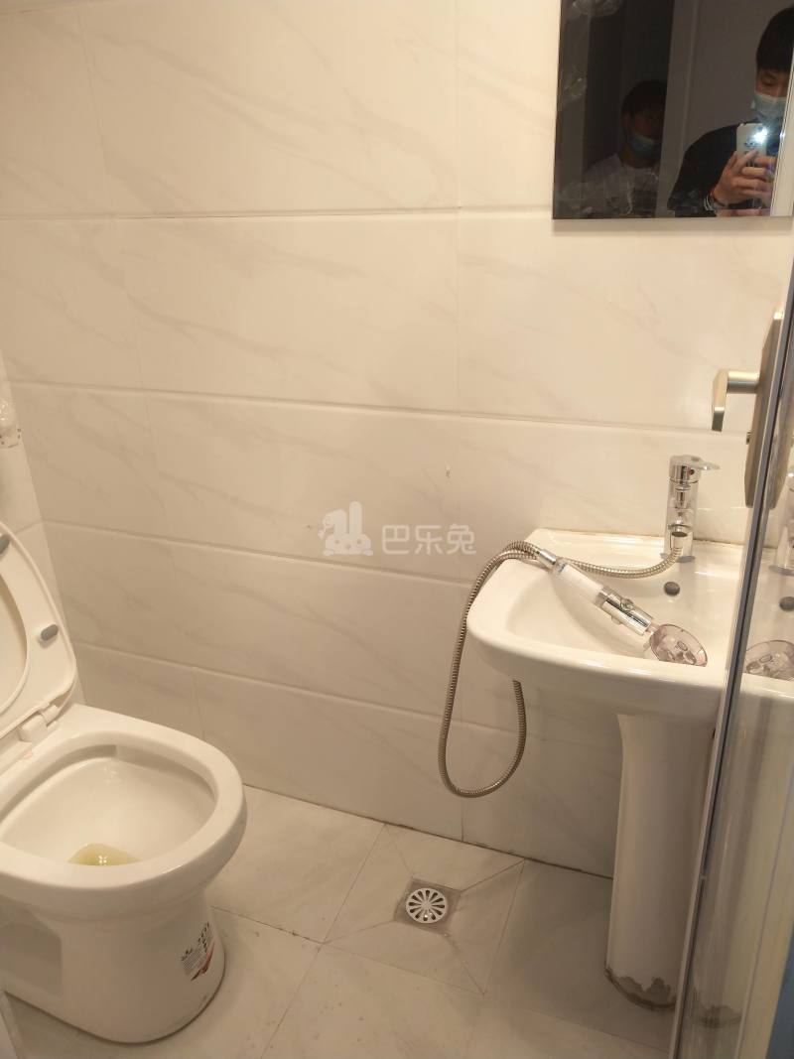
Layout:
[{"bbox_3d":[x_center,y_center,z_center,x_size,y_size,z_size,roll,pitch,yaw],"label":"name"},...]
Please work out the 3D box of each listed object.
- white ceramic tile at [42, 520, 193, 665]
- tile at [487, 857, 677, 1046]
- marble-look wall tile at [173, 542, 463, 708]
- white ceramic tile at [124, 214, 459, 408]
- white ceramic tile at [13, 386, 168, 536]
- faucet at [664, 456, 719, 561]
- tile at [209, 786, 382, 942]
[{"bbox_3d":[-0.580,0.133,1.914,0.310,0.300,0.010,7,27,21],"label":"white ceramic tile"},{"bbox_3d":[0.342,0.736,1.616,0.300,0.010,0.300,7,27,21],"label":"tile"},{"bbox_3d":[-0.158,0.188,1.756,0.600,0.300,0.010,7,27,21],"label":"marble-look wall tile"},{"bbox_3d":[-0.185,-0.357,1.492,0.600,0.300,0.010,7,27,21],"label":"white ceramic tile"},{"bbox_3d":[-0.594,-0.140,1.784,0.310,0.300,0.010,7,27,21],"label":"white ceramic tile"},{"bbox_3d":[0.405,-0.013,1.275,0.072,0.155,0.125,5,27,17],"label":"faucet"},{"bbox_3d":[-0.218,0.663,1.830,0.300,0.010,0.300,7,27,21],"label":"tile"}]

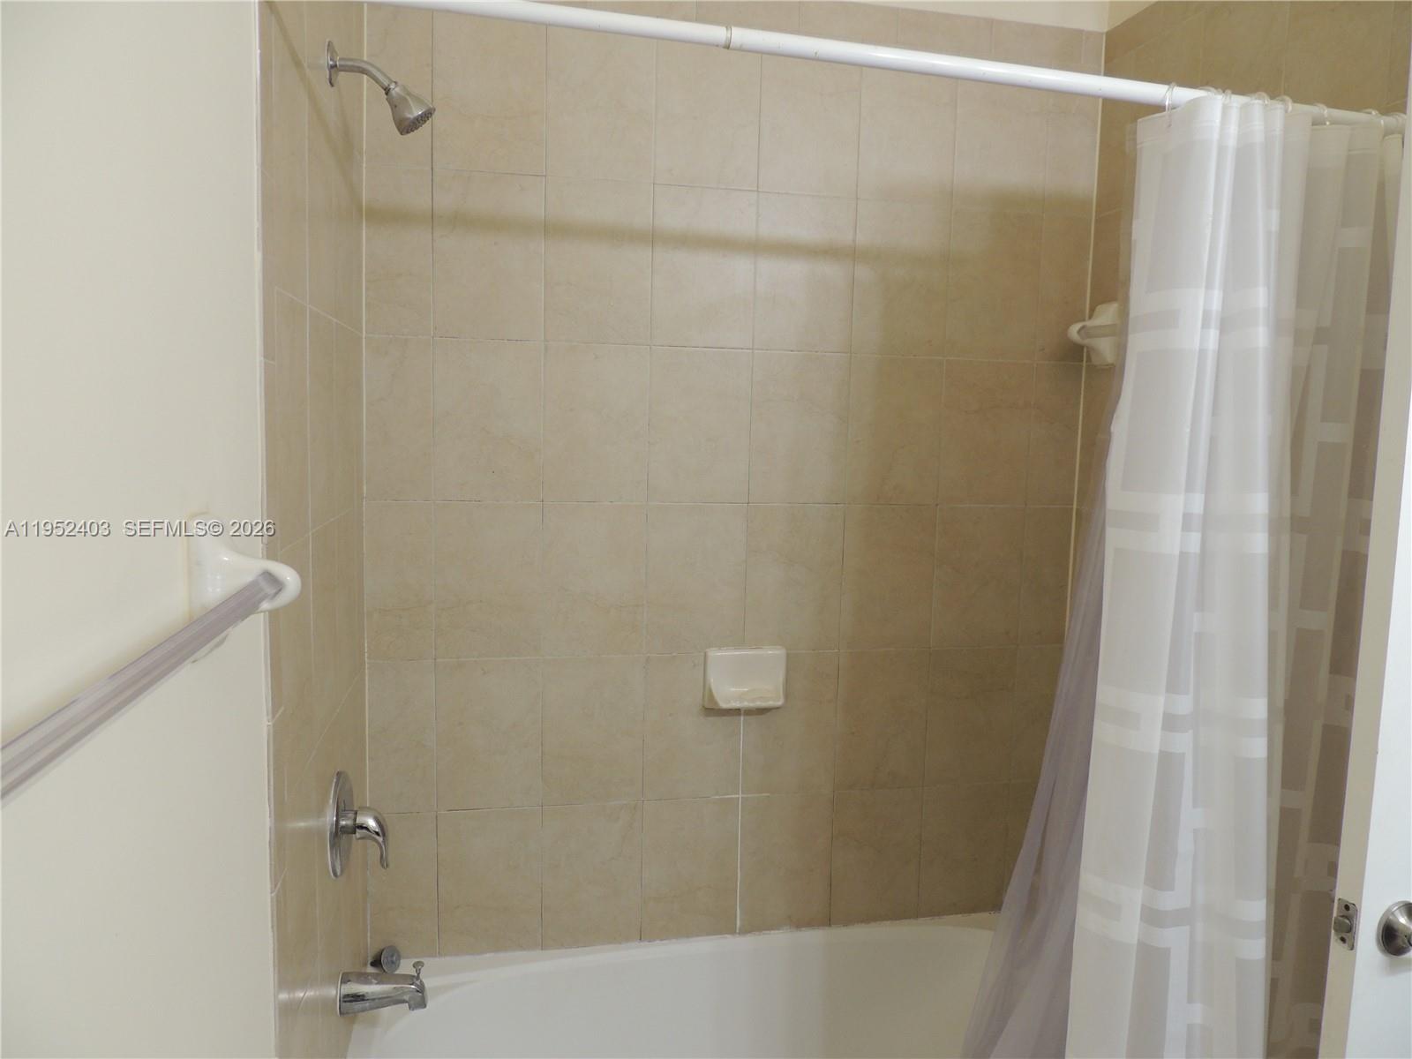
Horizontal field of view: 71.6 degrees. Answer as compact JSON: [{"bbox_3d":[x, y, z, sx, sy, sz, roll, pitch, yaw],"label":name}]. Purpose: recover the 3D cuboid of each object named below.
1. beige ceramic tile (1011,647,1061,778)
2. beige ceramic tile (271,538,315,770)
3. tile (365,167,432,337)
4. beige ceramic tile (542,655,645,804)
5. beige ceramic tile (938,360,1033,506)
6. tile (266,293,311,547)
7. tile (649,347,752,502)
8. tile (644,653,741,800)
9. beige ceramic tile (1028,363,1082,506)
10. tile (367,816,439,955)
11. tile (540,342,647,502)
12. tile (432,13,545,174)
[{"bbox_3d":[0.730,0.405,2.159,0.111,0.303,0.009,0,6,-11],"label":"beige ceramic tile"},{"bbox_3d":[-0.532,0.167,1.265,0.010,0.306,0.188,0,6,-11],"label":"beige ceramic tile"},{"bbox_3d":[-0.561,-0.508,1.794,0.117,0.303,0.009,0,6,-11],"label":"tile"},{"bbox_3d":[-0.226,0.403,1.966,0.201,0.302,0.009,0,7,-12],"label":"beige ceramic tile"},{"bbox_3d":[0.589,-0.201,2.061,0.201,0.302,0.009,0,7,-12],"label":"beige ceramic tile"},{"bbox_3d":[-0.515,-0.138,1.214,0.010,0.303,0.198,0,6,-12],"label":"tile"},{"bbox_3d":[-0.010,-0.204,1.941,0.202,0.303,0.010,0,6,-12],"label":"tile"},{"bbox_3d":[-0.025,0.404,2.006,0.202,0.303,0.009,0,6,-11],"label":"tile"},{"bbox_3d":[0.744,-0.201,2.090,0.112,0.303,0.010,0,6,-11],"label":"beige ceramic tile"},{"bbox_3d":[-0.600,0.710,1.947,0.125,0.301,0.010,0,6,-11],"label":"tile"},{"bbox_3d":[-0.213,-0.206,1.921,0.204,0.306,0.010,0,6,-11],"label":"tile"},{"bbox_3d":[-0.396,-0.811,1.792,0.202,0.303,0.009,0,6,-11],"label":"tile"}]

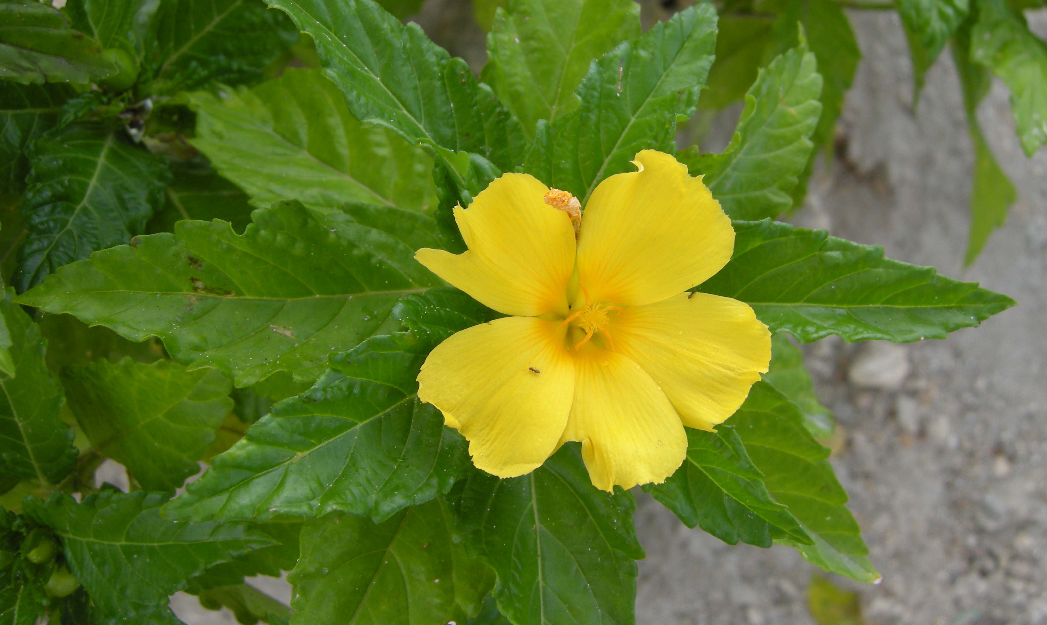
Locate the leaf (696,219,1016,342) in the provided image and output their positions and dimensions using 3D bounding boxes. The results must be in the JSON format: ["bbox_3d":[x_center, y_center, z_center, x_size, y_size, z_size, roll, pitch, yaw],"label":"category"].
[{"bbox_3d":[0.066,-0.006,0.233,0.083,0.012,0.028,2,75,-5],"label":"leaf"}]

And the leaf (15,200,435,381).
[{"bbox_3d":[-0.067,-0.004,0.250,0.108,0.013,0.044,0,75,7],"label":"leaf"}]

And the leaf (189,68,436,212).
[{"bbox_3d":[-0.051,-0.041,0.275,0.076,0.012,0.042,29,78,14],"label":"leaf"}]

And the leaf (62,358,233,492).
[{"bbox_3d":[-0.108,0.032,0.310,0.053,0.011,0.042,-32,75,-9],"label":"leaf"}]

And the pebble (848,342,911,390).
[{"bbox_3d":[0.147,0.022,0.432,0.026,0.013,0.020,0,53,0],"label":"pebble"}]

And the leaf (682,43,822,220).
[{"bbox_3d":[0.054,-0.042,0.252,0.026,0.012,0.060,32,67,8],"label":"leaf"}]

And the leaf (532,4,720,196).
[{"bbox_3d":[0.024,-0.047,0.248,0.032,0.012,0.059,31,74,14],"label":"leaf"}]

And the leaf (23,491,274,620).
[{"bbox_3d":[-0.097,0.062,0.275,0.058,0.012,0.033,3,72,-2],"label":"leaf"}]

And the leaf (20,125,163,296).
[{"bbox_3d":[-0.126,-0.030,0.310,0.037,0.012,0.050,34,87,16],"label":"leaf"}]

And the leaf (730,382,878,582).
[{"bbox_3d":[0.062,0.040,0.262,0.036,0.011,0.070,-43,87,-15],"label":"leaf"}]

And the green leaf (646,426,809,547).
[{"bbox_3d":[0.042,0.035,0.226,0.050,0.011,0.022,36,79,0],"label":"green leaf"}]

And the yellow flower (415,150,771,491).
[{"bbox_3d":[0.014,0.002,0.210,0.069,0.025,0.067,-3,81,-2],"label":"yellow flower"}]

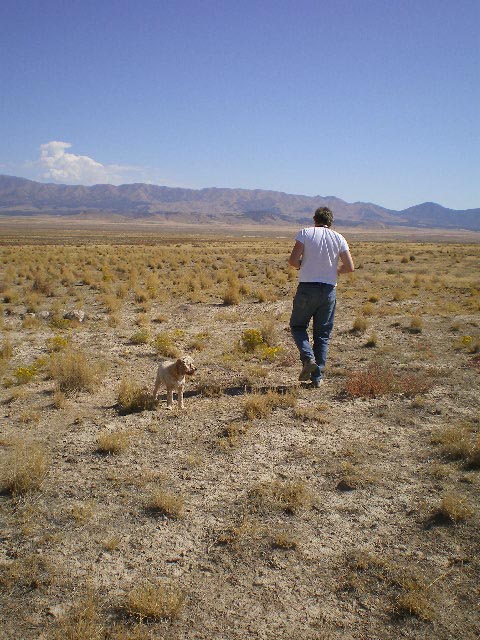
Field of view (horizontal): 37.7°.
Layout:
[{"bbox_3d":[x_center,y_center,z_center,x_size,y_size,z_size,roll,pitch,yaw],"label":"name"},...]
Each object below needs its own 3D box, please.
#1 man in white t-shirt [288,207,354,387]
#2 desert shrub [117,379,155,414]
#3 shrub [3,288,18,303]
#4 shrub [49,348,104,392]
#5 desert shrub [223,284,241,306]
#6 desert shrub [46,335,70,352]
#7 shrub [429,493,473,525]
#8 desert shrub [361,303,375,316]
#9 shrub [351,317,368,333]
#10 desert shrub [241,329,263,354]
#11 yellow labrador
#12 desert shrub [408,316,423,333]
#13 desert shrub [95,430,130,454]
[{"bbox_3d":[0.807,-0.233,6.956,0.620,1.770,0.550,3,7,7],"label":"man in white t-shirt"},{"bbox_3d":[-0.878,0.625,5.911,0.314,0.274,0.278,1,7,-8],"label":"desert shrub"},{"bbox_3d":[-4.825,-0.524,14.768,0.320,0.271,0.288,-2,8,-18],"label":"shrub"},{"bbox_3d":[-1.587,0.472,6.824,0.530,0.380,0.477,-1,7,-13],"label":"shrub"},{"bbox_3d":[-0.175,-0.517,14.526,0.372,0.430,0.335,1,7,-1],"label":"desert shrub"},{"bbox_3d":[-2.230,0.277,8.629,0.289,0.188,0.258,0,8,-15],"label":"desert shrub"},{"bbox_3d":[1.161,1.018,3.853,0.237,0.140,0.209,4,8,18],"label":"shrub"},{"bbox_3d":[2.372,-0.204,13.068,0.256,0.240,0.231,2,7,10],"label":"desert shrub"},{"bbox_3d":[1.869,0.061,10.985,0.278,0.228,0.250,2,7,10],"label":"shrub"},{"bbox_3d":[0.162,0.255,9.075,0.310,0.285,0.279,1,7,1],"label":"desert shrub"},{"bbox_3d":[-0.596,0.517,6.122,0.220,0.450,0.500,-3,9,-30],"label":"yellow labrador"},{"bbox_3d":[2.758,0.063,11.038,0.214,0.233,0.192,3,7,14],"label":"desert shrub"},{"bbox_3d":[-0.874,0.834,4.857,0.231,0.133,0.204,0,8,-10],"label":"desert shrub"}]

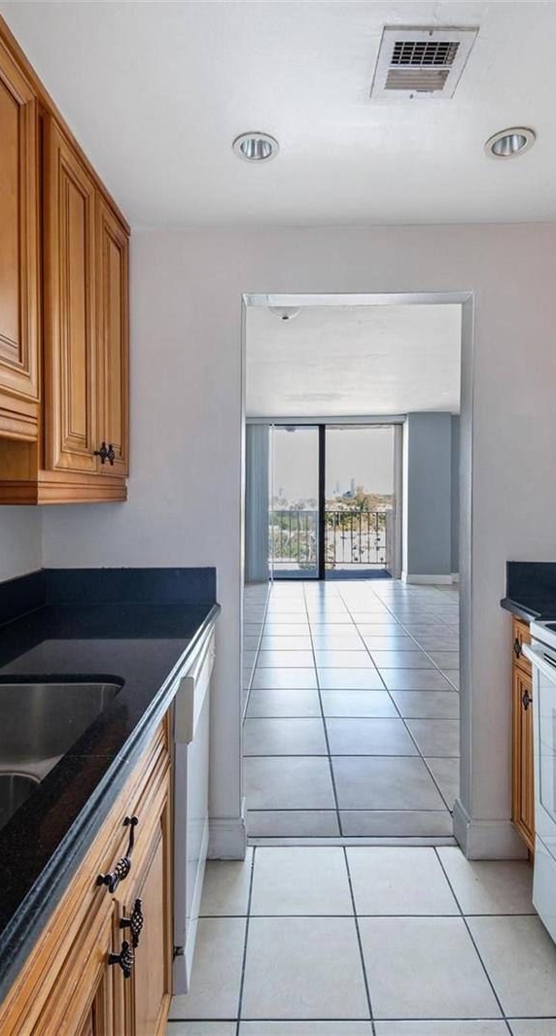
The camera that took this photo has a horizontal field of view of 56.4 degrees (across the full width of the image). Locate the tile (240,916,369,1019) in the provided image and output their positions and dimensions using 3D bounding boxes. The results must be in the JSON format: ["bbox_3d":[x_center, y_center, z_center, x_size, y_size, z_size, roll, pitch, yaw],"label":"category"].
[{"bbox_3d":[0.073,1.270,1.473,0.340,0.012,0.321,0,3,1],"label":"tile"}]

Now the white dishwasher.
[{"bbox_3d":[-0.528,0.789,1.556,0.603,0.845,0.585,0,3,1],"label":"white dishwasher"}]

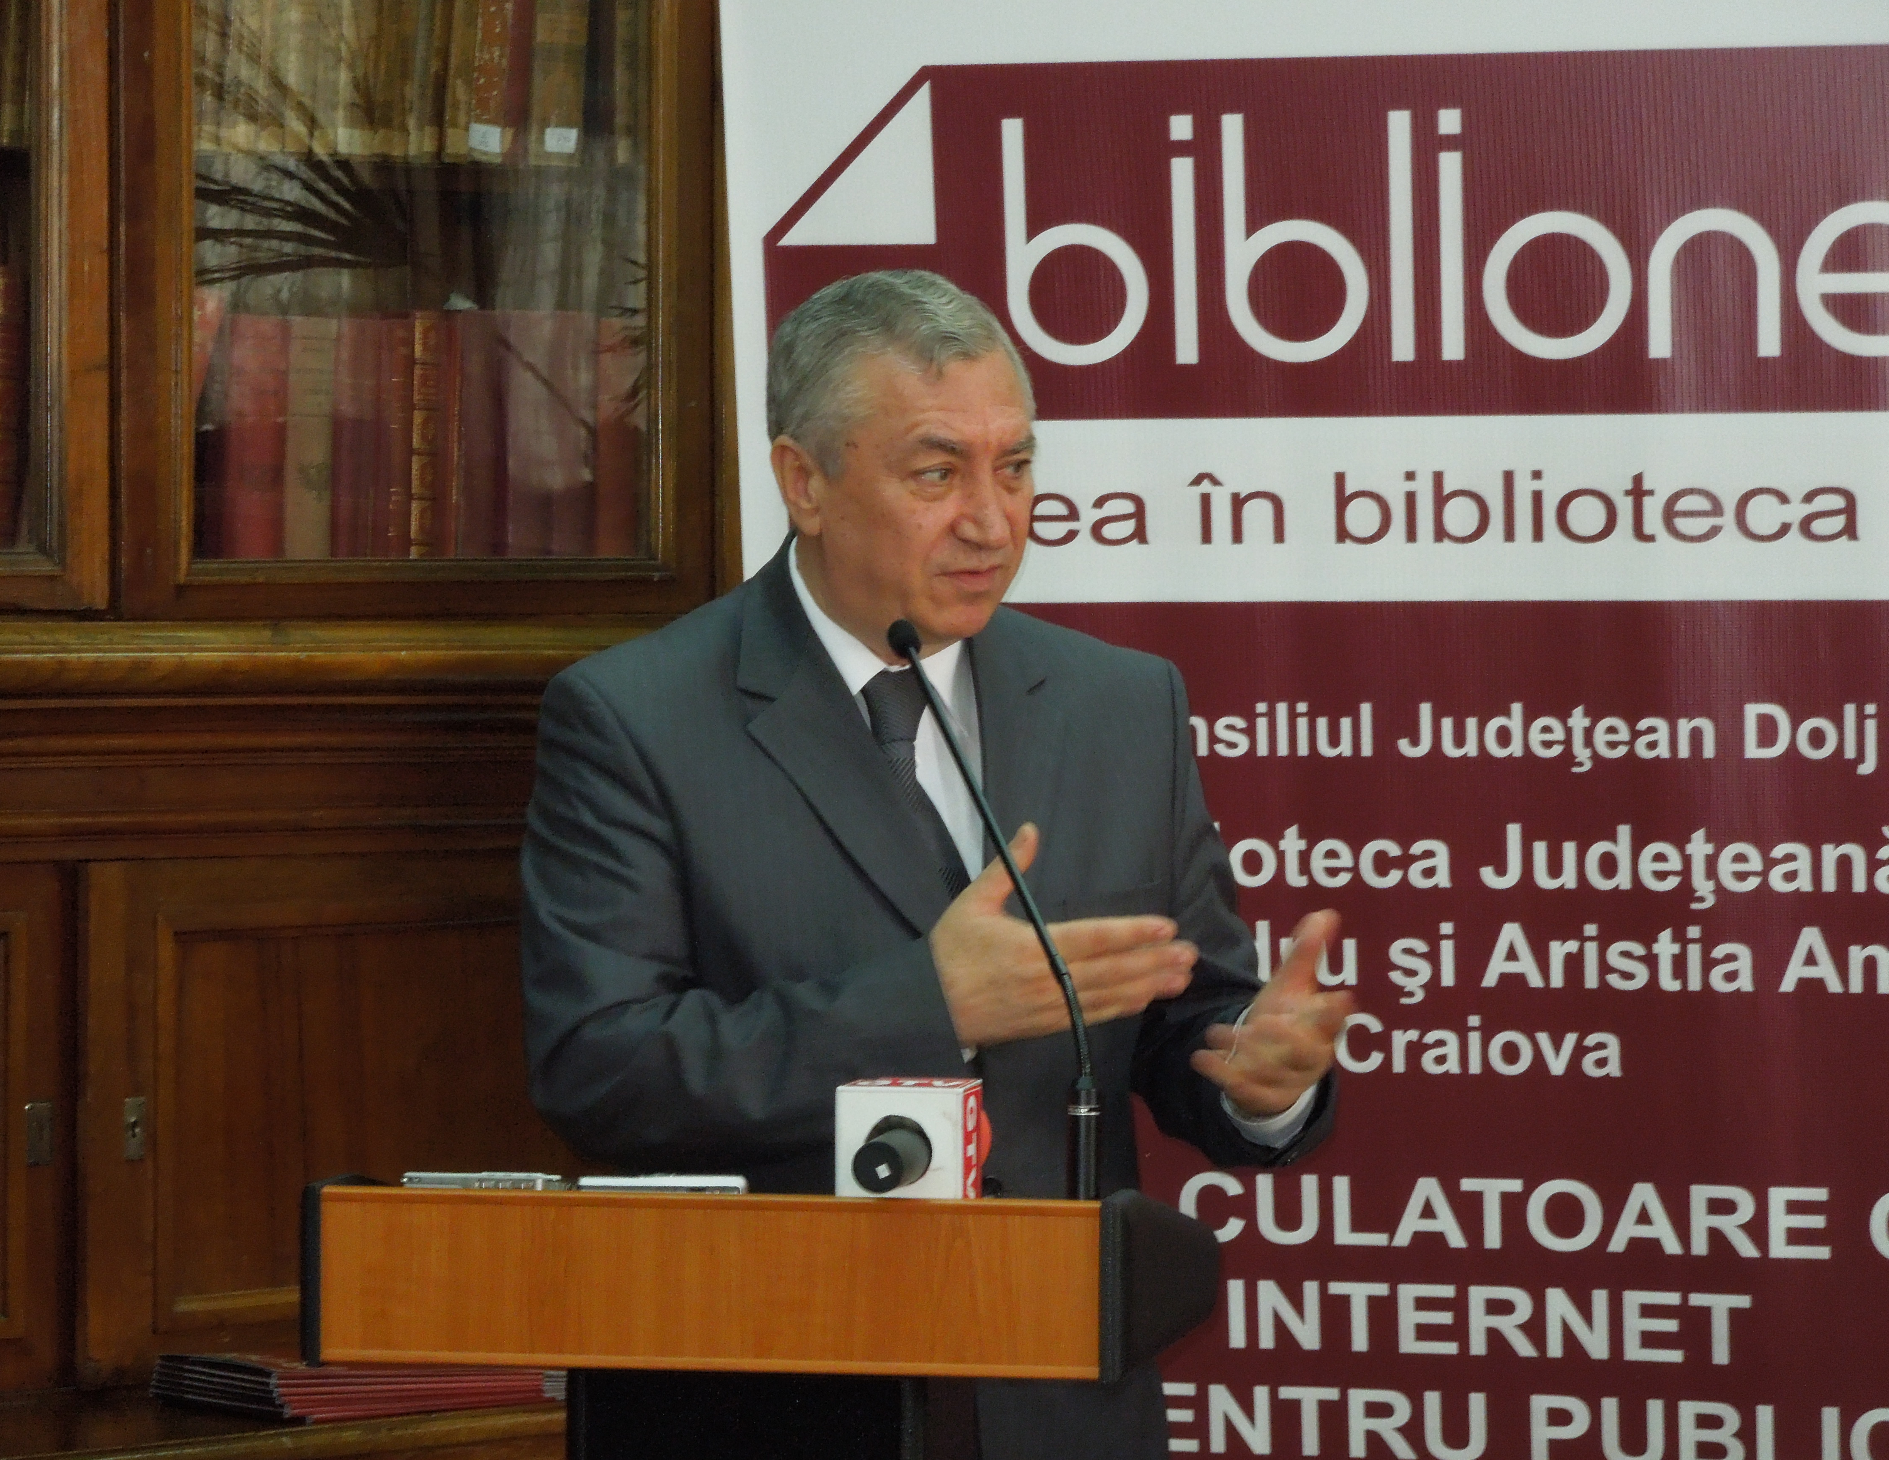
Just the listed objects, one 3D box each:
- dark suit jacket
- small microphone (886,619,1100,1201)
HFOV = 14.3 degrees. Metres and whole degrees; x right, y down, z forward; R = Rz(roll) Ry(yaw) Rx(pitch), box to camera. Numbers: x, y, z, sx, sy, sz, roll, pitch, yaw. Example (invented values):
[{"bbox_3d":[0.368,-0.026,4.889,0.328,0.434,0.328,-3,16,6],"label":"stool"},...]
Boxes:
[{"bbox_3d":[-0.030,0.245,4.910,0.540,0.740,0.420,-1,2,-29],"label":"dark suit jacket"},{"bbox_3d":[0.028,0.108,4.560,0.027,0.360,0.190,-1,2,-38],"label":"small microphone"}]

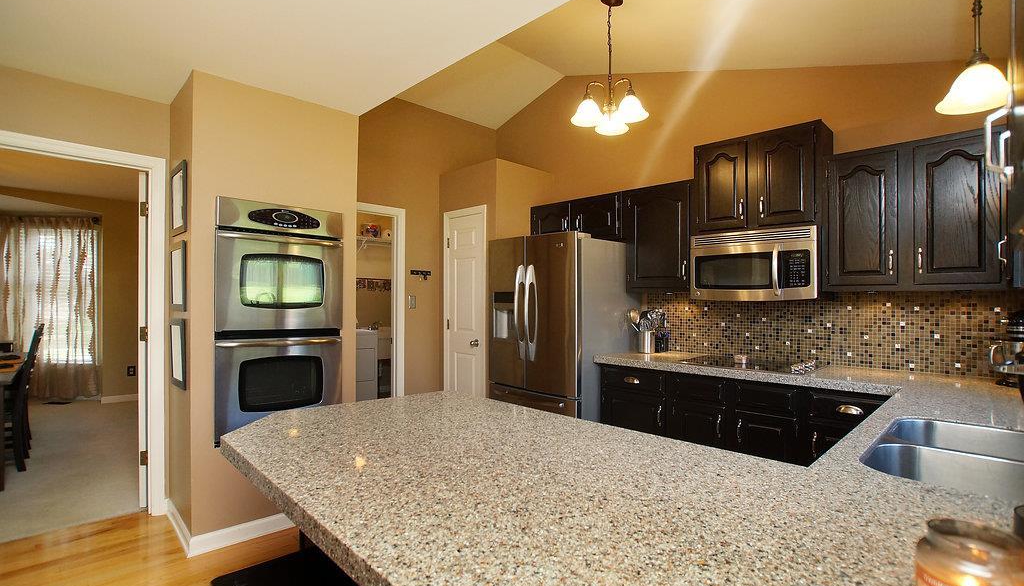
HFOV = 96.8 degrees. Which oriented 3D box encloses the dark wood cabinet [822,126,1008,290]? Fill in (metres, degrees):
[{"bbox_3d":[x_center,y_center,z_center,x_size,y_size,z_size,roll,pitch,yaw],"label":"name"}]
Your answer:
[{"bbox_3d":[2.127,-0.391,2.446,0.712,0.764,0.335,0,0,45],"label":"dark wood cabinet"}]

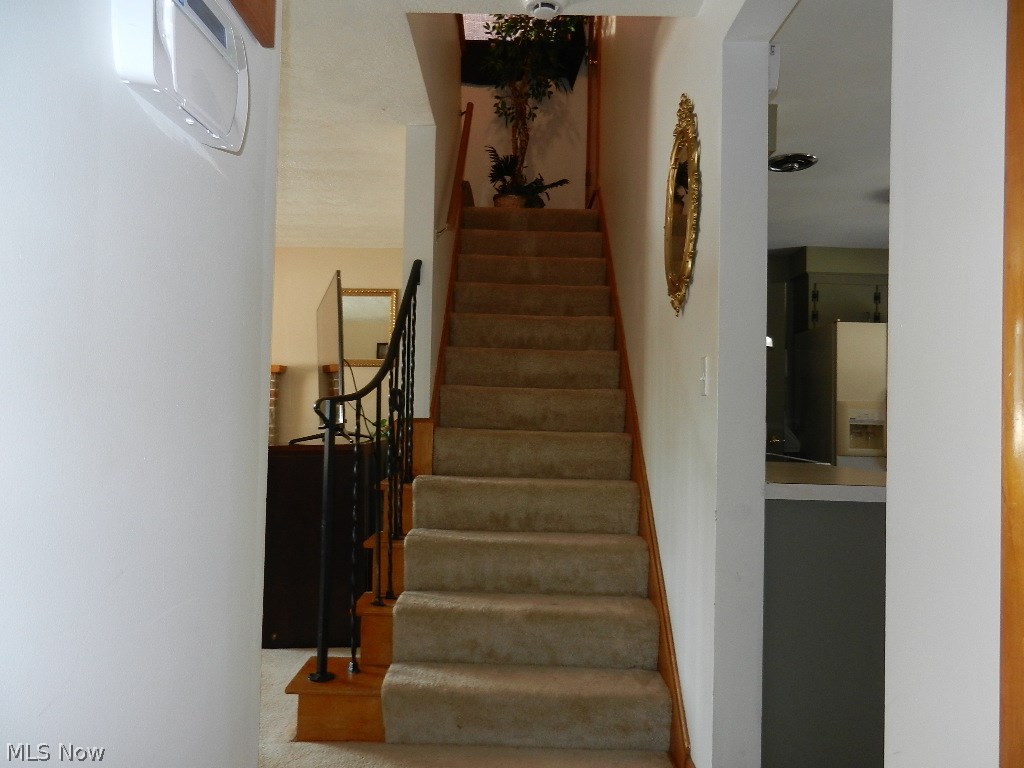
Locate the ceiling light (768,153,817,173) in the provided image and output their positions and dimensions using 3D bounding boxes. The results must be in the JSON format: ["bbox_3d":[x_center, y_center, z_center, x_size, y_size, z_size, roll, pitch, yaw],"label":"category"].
[{"bbox_3d":[1.414,-1.093,3.718,0.259,0.056,0.259,1,-1,0],"label":"ceiling light"}]

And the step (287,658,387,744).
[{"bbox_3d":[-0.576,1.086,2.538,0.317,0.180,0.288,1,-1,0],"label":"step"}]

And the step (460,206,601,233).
[{"bbox_3d":[0.125,-1.054,5.015,0.888,0.202,0.253,1,-1,0],"label":"step"}]

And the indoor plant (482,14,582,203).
[{"bbox_3d":[0.154,-2.075,5.630,0.758,1.869,0.656,1,-1,0],"label":"indoor plant"}]

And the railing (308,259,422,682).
[{"bbox_3d":[-0.547,0.211,2.894,0.268,1.586,0.828,1,-1,0],"label":"railing"}]

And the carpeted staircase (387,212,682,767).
[{"bbox_3d":[0.075,0.016,3.705,0.961,2.402,2.590,1,-1,0],"label":"carpeted staircase"}]

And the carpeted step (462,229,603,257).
[{"bbox_3d":[0.120,-0.857,4.788,0.888,0.202,0.253,1,-1,0],"label":"carpeted step"}]

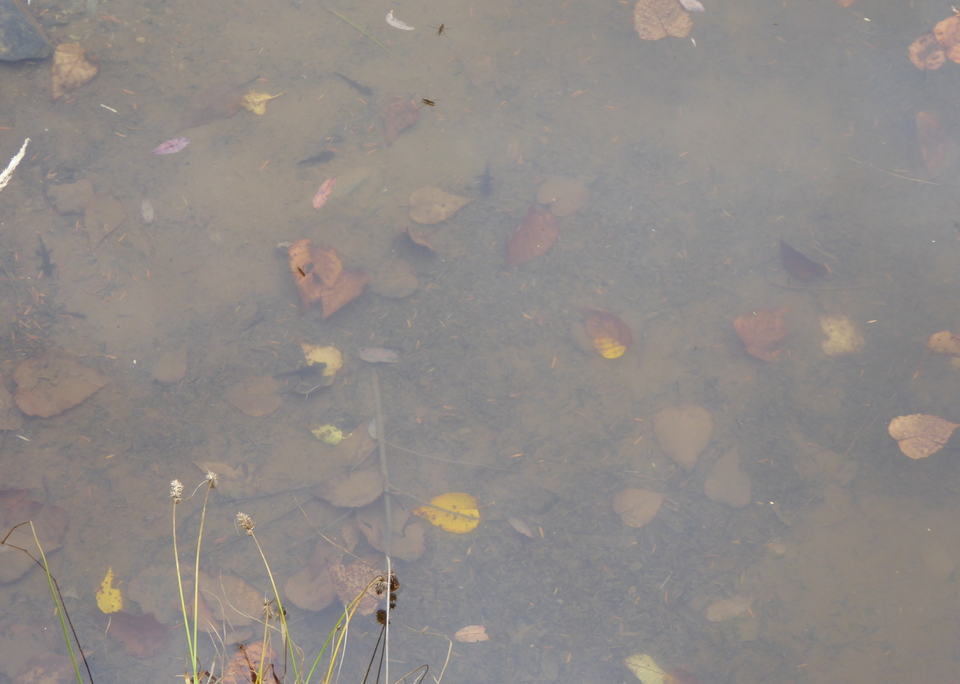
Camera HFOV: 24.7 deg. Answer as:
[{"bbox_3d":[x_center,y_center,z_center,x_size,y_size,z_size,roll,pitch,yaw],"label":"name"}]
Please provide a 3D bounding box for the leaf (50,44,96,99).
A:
[{"bbox_3d":[-0.518,-0.352,2.796,0.056,0.015,0.104,-8,49,-7],"label":"leaf"}]

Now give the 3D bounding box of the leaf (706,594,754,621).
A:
[{"bbox_3d":[0.259,0.270,2.260,0.055,0.008,0.023,-25,54,-20],"label":"leaf"}]

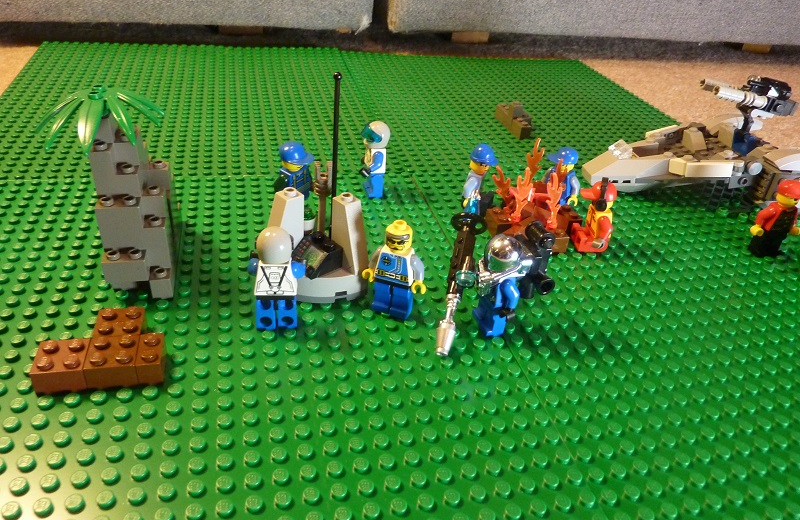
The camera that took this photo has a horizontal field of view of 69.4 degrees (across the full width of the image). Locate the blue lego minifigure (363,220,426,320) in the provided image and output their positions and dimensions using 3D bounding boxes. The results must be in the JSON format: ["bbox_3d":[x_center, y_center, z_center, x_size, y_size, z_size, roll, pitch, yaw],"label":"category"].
[{"bbox_3d":[-0.001,0.003,0.232,0.025,0.041,0.013,15,34,12],"label":"blue lego minifigure"}]

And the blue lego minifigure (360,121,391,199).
[{"bbox_3d":[-0.015,-0.057,0.320,0.016,0.043,0.022,-2,34,-12],"label":"blue lego minifigure"}]

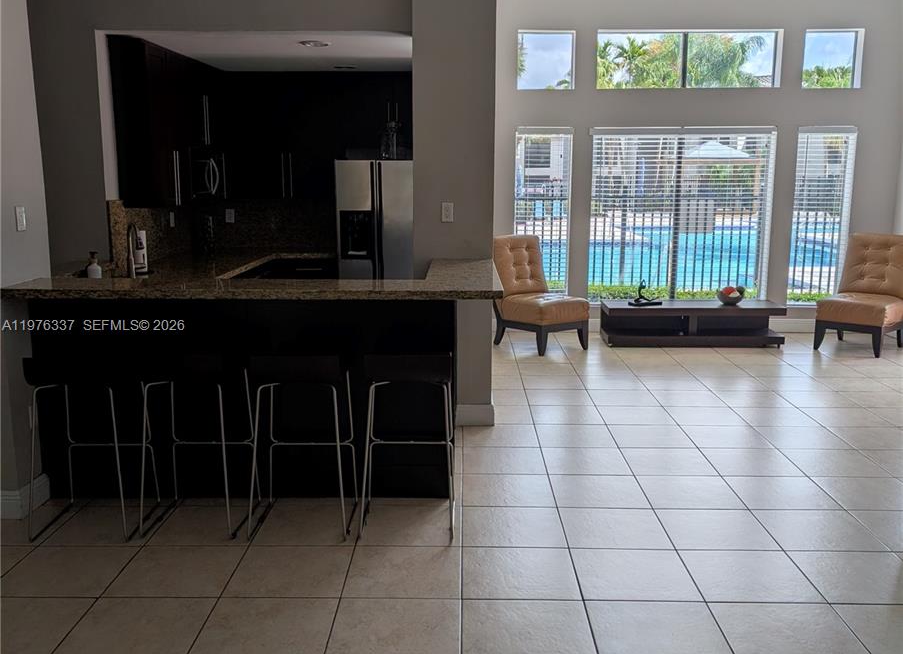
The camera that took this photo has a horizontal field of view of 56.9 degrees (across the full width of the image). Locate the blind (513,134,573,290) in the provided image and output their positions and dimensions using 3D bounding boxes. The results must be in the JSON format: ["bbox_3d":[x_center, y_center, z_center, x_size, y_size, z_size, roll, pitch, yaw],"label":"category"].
[{"bbox_3d":[0.925,-1.148,8.424,0.576,1.675,0.080,0,11,1],"label":"blind"}]

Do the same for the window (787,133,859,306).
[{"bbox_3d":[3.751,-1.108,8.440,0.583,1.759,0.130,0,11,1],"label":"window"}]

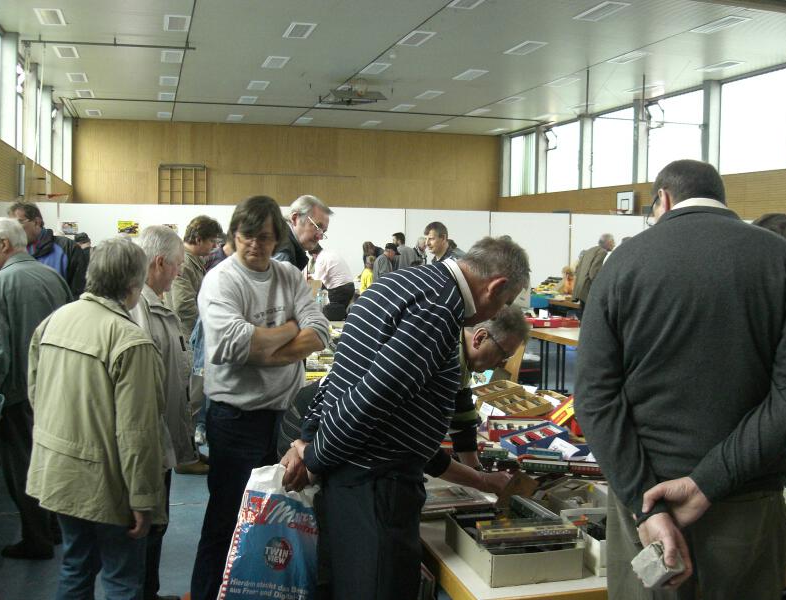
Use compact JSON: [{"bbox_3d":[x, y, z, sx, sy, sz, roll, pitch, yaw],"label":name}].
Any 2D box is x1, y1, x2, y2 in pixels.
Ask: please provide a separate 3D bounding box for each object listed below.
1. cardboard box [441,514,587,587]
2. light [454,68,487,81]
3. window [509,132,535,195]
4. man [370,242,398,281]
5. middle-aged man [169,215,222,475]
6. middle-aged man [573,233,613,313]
[{"bbox_3d":[0.332,0.684,2.466,0.260,0.090,0.355,0,4,-16],"label":"cardboard box"},{"bbox_3d":[2.403,-6.980,27.047,0.620,0.100,1.600,0,4,-16],"label":"light"},{"bbox_3d":[6.047,-6.350,41.005,0.150,2.650,2.900,0,4,-16],"label":"window"},{"bbox_3d":[-0.158,-0.122,13.655,0.420,1.530,0.500,-2,5,-30],"label":"man"},{"bbox_3d":[-1.326,0.303,5.963,0.420,1.760,0.520,-1,4,-20],"label":"middle-aged man"},{"bbox_3d":[2.782,-0.080,12.362,0.520,1.720,0.520,-1,4,-22],"label":"middle-aged man"}]

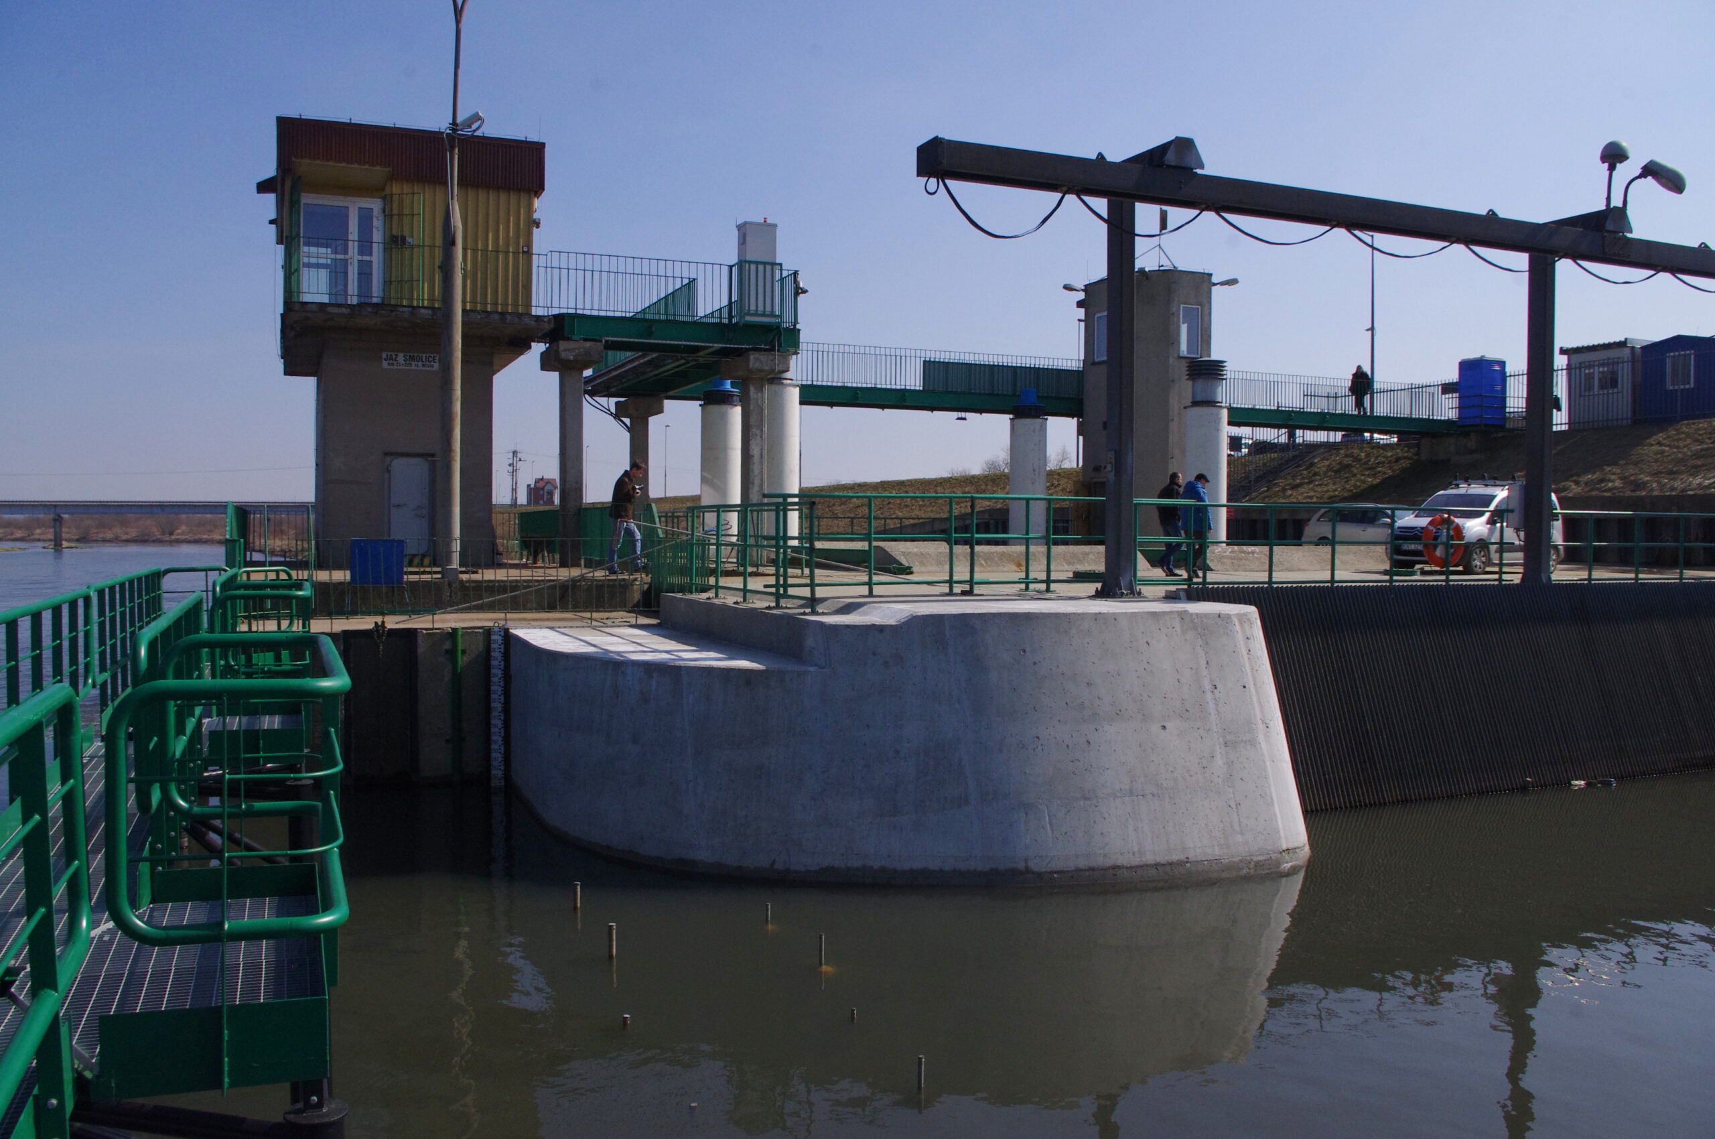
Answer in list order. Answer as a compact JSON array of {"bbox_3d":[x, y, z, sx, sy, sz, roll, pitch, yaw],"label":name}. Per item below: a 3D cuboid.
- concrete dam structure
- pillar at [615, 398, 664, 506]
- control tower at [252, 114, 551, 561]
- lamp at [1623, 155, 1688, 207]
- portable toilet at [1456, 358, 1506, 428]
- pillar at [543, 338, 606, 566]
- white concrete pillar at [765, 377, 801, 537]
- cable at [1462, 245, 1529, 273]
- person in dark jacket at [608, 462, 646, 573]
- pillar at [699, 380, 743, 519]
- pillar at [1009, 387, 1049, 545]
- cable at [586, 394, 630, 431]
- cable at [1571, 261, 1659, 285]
[{"bbox_3d":[0.100,1.461,13.600,6.600,2.400,6.000,0,2,-22],"label":"concrete dam structure"},{"bbox_3d":[-5.700,-2.362,33.598,0.820,4.055,1.500,0,2,-23],"label":"pillar"},{"bbox_3d":[-8.761,-3.790,24.691,4.500,7.385,6.000,0,2,-23],"label":"control tower"},{"bbox_3d":[10.204,-4.969,16.312,1.000,0.600,0.350,0,2,-22],"label":"lamp"},{"bbox_3d":[21.240,-6.000,43.700,1.100,2.330,1.100,0,2,-22],"label":"portable toilet"},{"bbox_3d":[-5.241,-2.078,23.802,0.820,4.055,1.500,0,2,-23],"label":"pillar"},{"bbox_3d":[-1.642,-2.171,26.849,0.970,3.780,0.970,0,2,0],"label":"white concrete pillar"},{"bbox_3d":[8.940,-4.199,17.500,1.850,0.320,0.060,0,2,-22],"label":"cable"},{"bbox_3d":[-3.565,-0.787,19.886,0.600,1.720,0.500,0,2,-8],"label":"person in dark jacket"},{"bbox_3d":[-3.110,-2.228,29.500,0.960,4.150,0.960,0,2,-22],"label":"pillar"},{"bbox_3d":[4.624,-2.659,34.537,1.020,4.430,1.020,0,2,0],"label":"pillar"},{"bbox_3d":[-6.200,-3.880,31.900,1.200,0.930,0.250,0,2,-22],"label":"cable"},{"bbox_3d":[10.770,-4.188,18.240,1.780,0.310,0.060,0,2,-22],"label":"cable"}]

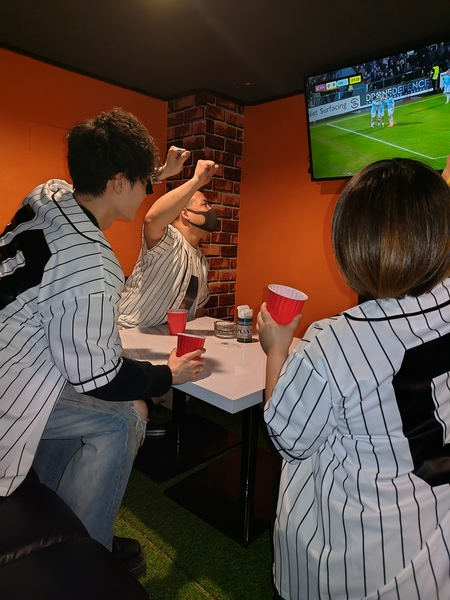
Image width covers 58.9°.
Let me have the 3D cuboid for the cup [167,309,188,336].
[{"bbox_3d":[-0.235,0.113,1.957,0.100,0.120,0.100,1,9,-6],"label":"cup"}]

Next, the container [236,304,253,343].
[{"bbox_3d":[0.100,0.112,1.909,0.075,0.164,0.075,3,9,3],"label":"container"}]

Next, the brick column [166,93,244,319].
[{"bbox_3d":[-0.178,-0.422,3.047,0.403,2.019,0.377,10,12,42],"label":"brick column"}]

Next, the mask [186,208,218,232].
[{"bbox_3d":[-0.102,-0.367,1.840,0.130,0.115,0.140,-15,7,3],"label":"mask"}]

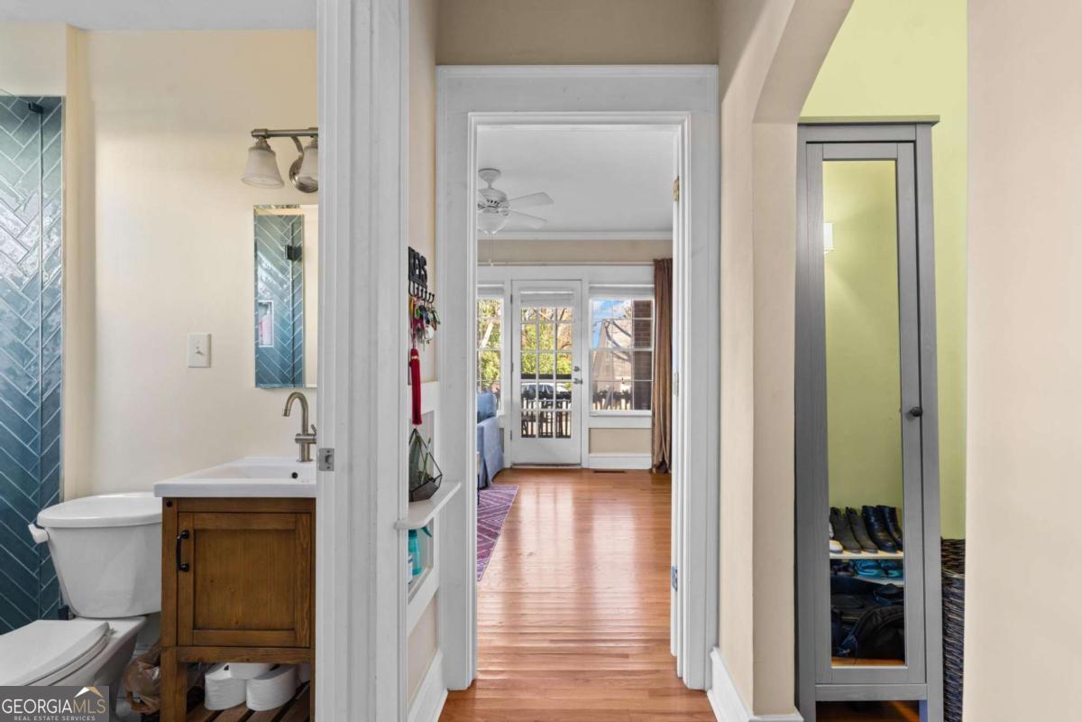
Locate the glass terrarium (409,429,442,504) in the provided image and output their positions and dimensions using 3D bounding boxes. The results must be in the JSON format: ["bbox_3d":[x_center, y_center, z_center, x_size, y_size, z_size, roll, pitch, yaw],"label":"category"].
[{"bbox_3d":[-0.410,0.337,1.585,0.165,0.225,0.165,0,0,0],"label":"glass terrarium"}]

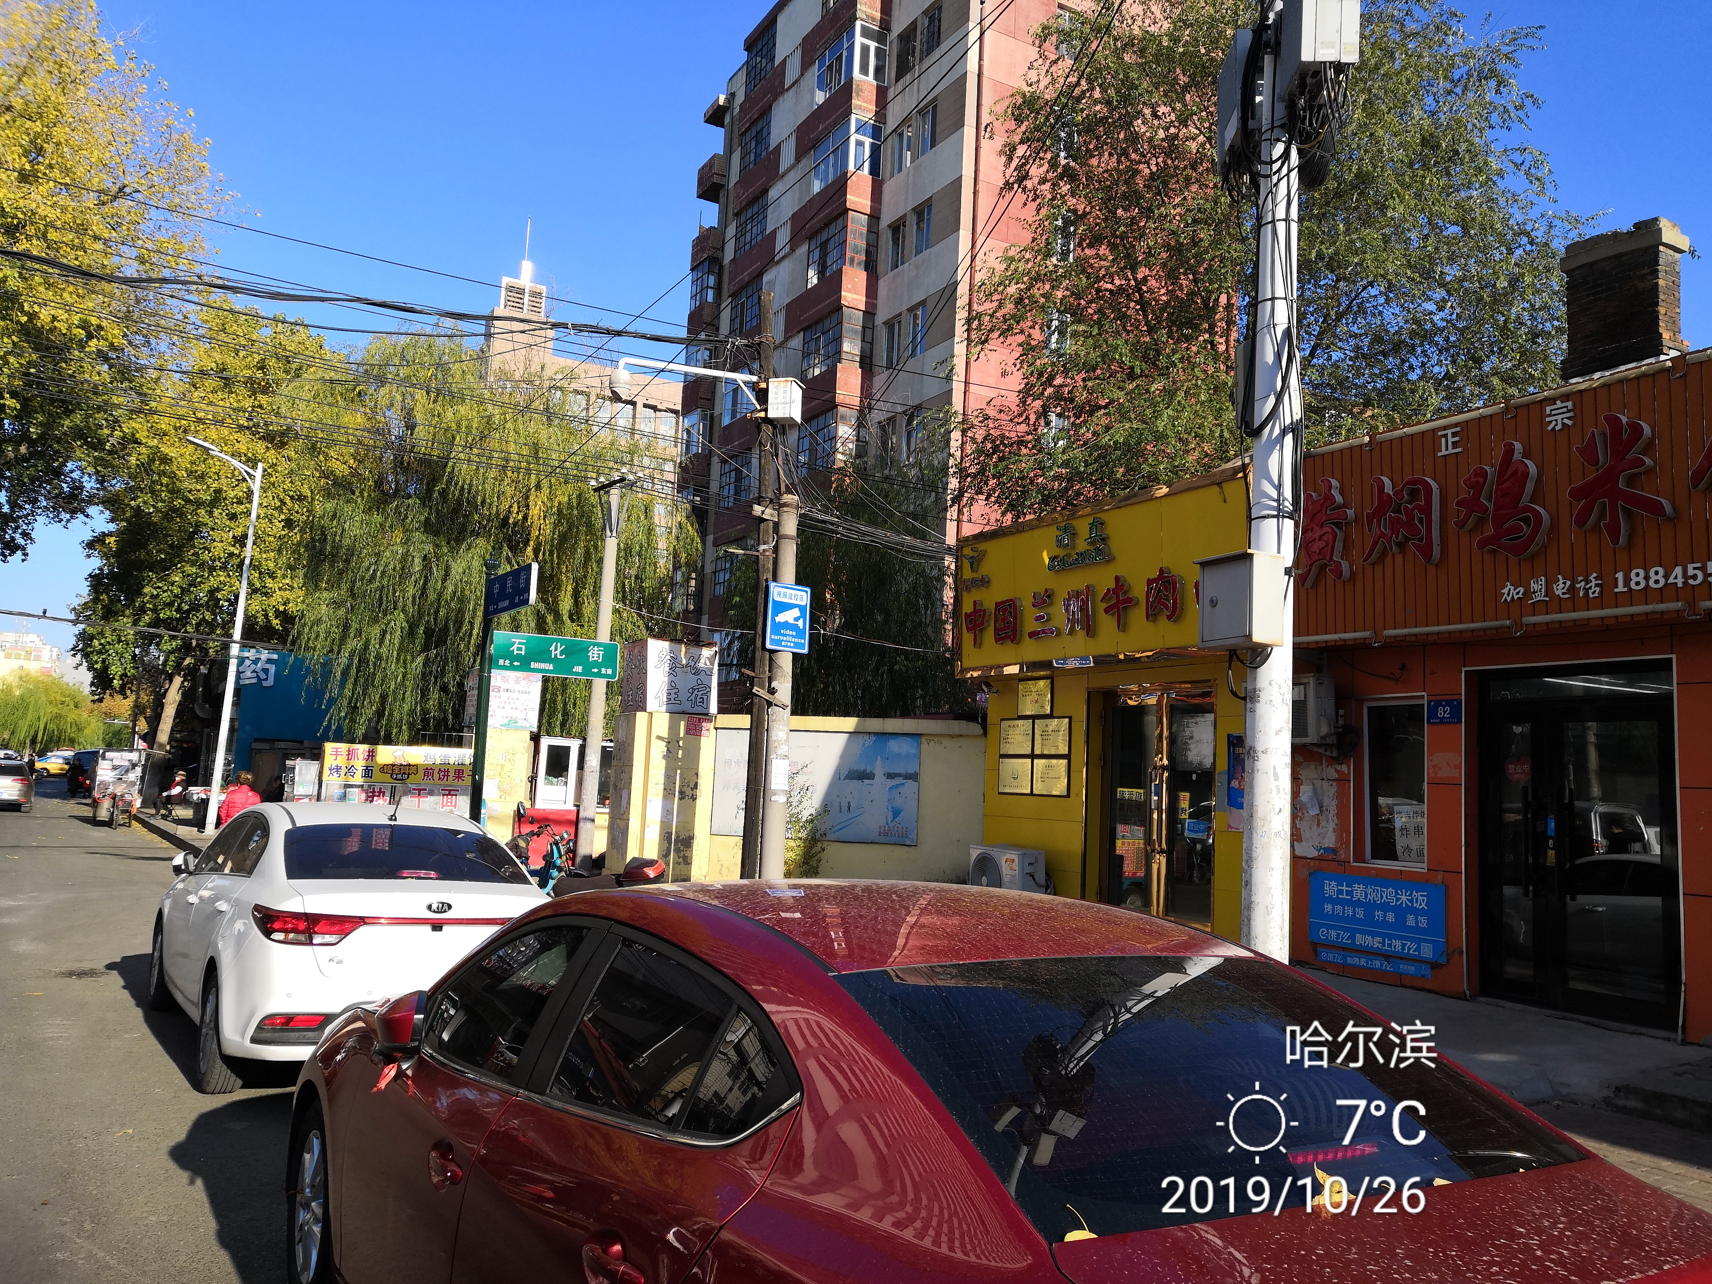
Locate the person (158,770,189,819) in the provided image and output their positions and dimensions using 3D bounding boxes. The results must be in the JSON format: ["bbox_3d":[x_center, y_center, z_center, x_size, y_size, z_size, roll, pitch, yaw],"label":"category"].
[{"bbox_3d":[-16.093,3.615,31.415,0.800,1.165,0.550,5,-7,-20],"label":"person"}]

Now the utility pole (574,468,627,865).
[{"bbox_3d":[-3.864,0.442,20.350,0.600,6.120,0.600,7,-7,-29],"label":"utility pole"}]

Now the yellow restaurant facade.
[{"bbox_3d":[2.742,0.811,14.477,0.700,4.596,4.882,6,-7,-29],"label":"yellow restaurant facade"}]

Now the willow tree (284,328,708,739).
[{"bbox_3d":[-7.730,-1.278,28.260,8.600,10.874,8.400,6,-7,-30],"label":"willow tree"}]

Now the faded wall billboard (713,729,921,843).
[{"bbox_3d":[-0.490,1.810,16.579,2.600,1.340,0.050,3,-6,0],"label":"faded wall billboard"}]

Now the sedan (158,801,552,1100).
[{"bbox_3d":[-3.240,1.727,8.396,1.760,1.460,4.400,7,-7,-32],"label":"sedan"}]

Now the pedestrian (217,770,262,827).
[{"bbox_3d":[-7.767,2.381,16.804,0.550,1.512,0.420,6,-7,-30],"label":"pedestrian"}]

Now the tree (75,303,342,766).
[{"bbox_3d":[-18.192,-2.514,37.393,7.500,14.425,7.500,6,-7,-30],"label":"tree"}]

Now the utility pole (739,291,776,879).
[{"bbox_3d":[-1.089,-0.501,14.934,0.200,7.089,0.200,1,-6,0],"label":"utility pole"}]

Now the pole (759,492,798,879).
[{"bbox_3d":[-0.857,0.676,14.808,0.270,4.745,0.270,3,-6,0],"label":"pole"}]

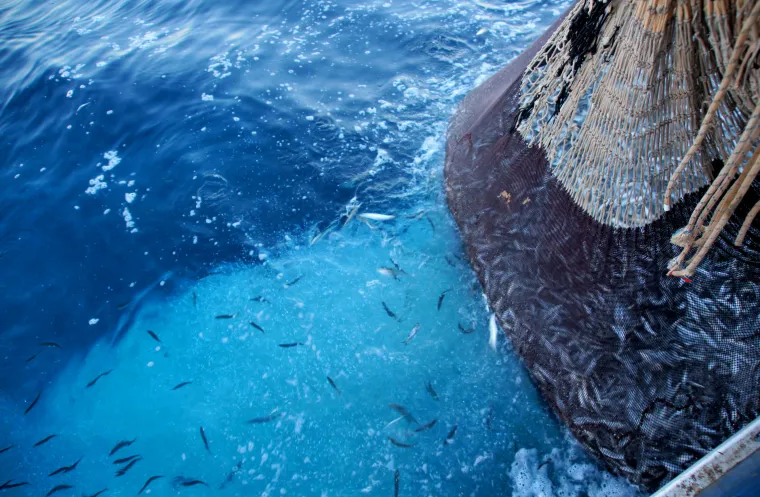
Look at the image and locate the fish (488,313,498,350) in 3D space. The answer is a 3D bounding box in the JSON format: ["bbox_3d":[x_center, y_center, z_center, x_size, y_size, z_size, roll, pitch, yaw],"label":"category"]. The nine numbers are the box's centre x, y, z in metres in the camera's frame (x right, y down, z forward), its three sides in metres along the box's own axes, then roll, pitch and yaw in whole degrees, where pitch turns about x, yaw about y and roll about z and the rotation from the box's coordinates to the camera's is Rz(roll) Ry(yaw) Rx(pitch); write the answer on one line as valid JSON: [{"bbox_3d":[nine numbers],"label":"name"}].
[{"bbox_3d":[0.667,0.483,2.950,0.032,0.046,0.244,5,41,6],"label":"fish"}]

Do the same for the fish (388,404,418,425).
[{"bbox_3d":[0.127,0.872,2.655,0.199,0.038,0.026,26,47,27],"label":"fish"}]

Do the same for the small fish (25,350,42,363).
[{"bbox_3d":[-3.060,0.954,4.471,0.033,0.042,0.200,26,48,26],"label":"small fish"}]

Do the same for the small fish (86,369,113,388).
[{"bbox_3d":[-1.549,0.722,2.797,0.021,0.031,0.162,29,49,29],"label":"small fish"}]

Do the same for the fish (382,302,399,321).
[{"bbox_3d":[0.067,0.393,3.145,0.025,0.036,0.189,-23,46,-24],"label":"fish"}]

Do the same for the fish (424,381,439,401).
[{"bbox_3d":[0.436,1.183,4.215,0.036,0.046,0.221,-16,44,-17],"label":"fish"}]

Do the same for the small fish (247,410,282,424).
[{"bbox_3d":[-0.607,0.892,2.663,0.190,0.036,0.025,-13,43,-15],"label":"small fish"}]

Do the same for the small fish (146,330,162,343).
[{"bbox_3d":[-2.064,0.805,4.635,0.231,0.049,0.038,26,48,26],"label":"small fish"}]

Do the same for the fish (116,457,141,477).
[{"bbox_3d":[-1.848,1.612,3.740,0.218,0.046,0.036,-31,51,-30],"label":"fish"}]

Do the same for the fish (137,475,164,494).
[{"bbox_3d":[-1.638,1.703,3.638,0.214,0.045,0.035,-29,50,-29],"label":"fish"}]

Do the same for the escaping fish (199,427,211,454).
[{"bbox_3d":[-0.872,0.955,2.529,0.023,0.033,0.175,-22,46,-23],"label":"escaping fish"}]

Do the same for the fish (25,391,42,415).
[{"bbox_3d":[-2.833,1.256,4.135,0.037,0.047,0.225,5,42,5],"label":"fish"}]

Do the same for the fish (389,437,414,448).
[{"bbox_3d":[0.165,1.476,3.890,0.226,0.048,0.037,11,43,12],"label":"fish"}]

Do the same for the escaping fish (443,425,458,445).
[{"bbox_3d":[0.548,1.442,3.928,0.036,0.046,0.219,27,49,27],"label":"escaping fish"}]

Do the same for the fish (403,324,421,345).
[{"bbox_3d":[0.189,0.506,3.000,0.023,0.034,0.177,23,46,24],"label":"fish"}]

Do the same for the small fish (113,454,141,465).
[{"bbox_3d":[-1.891,1.574,3.781,0.215,0.045,0.035,-13,44,-14],"label":"small fish"}]

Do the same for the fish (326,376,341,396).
[{"bbox_3d":[-0.247,0.747,2.738,0.021,0.031,0.162,-24,47,-25],"label":"fish"}]

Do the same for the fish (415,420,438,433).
[{"bbox_3d":[0.233,0.908,2.583,0.165,0.031,0.021,-18,44,-19],"label":"fish"}]

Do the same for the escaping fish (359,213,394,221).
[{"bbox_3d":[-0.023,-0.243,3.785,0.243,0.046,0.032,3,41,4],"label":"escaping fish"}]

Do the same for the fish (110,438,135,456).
[{"bbox_3d":[-1.957,1.510,3.853,0.222,0.047,0.037,-33,52,-31],"label":"fish"}]

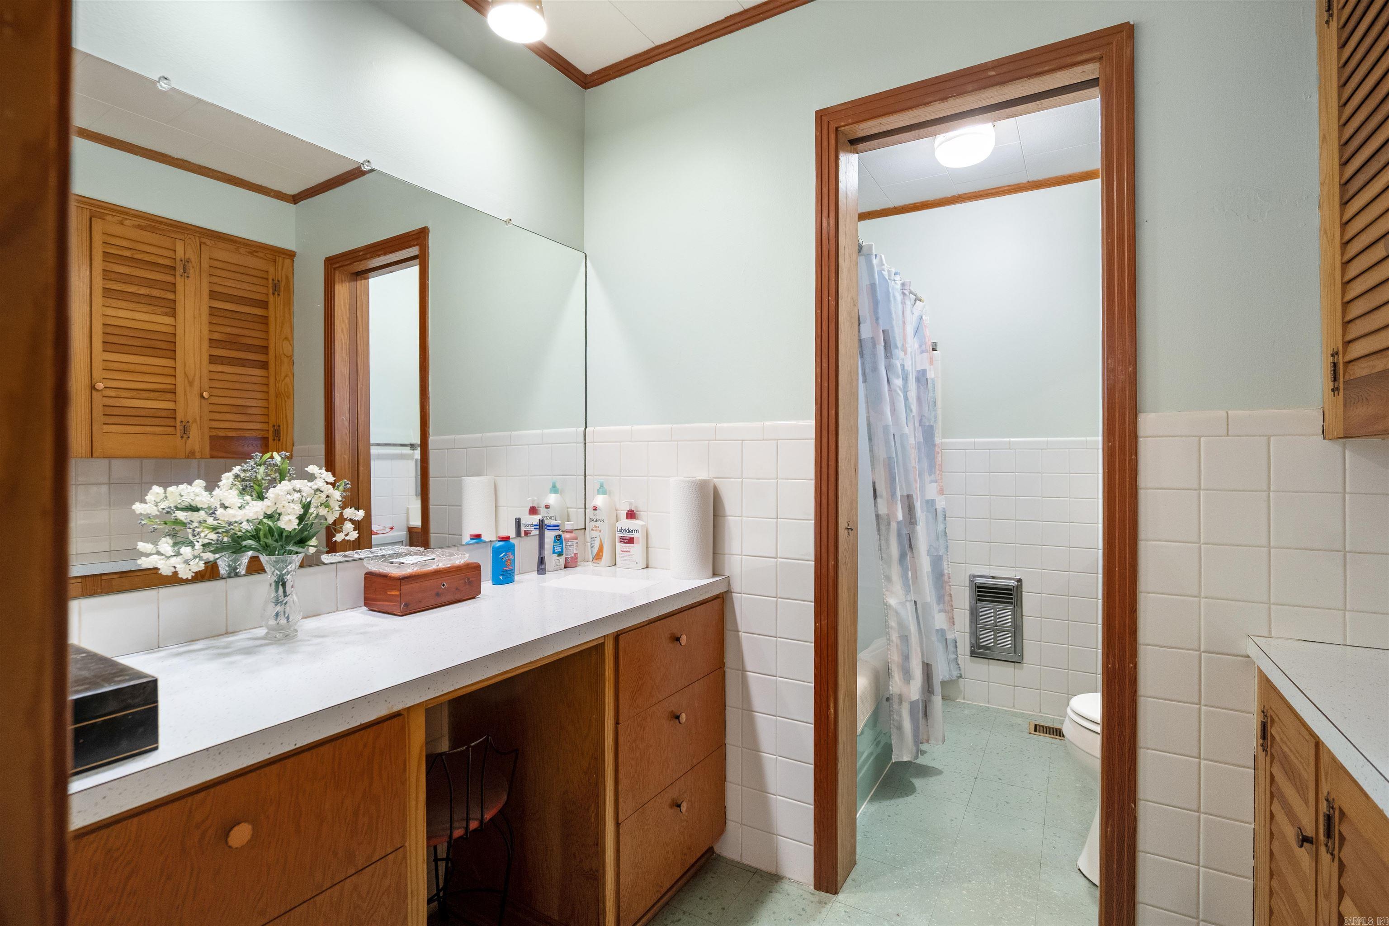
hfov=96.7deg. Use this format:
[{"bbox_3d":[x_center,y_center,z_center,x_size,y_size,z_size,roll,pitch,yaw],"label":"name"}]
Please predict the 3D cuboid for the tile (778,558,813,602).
[{"bbox_3d":[0.281,0.322,1.701,0.106,0.108,0.010,0,0,29],"label":"tile"}]

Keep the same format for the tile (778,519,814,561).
[{"bbox_3d":[0.285,0.215,1.723,0.108,0.110,0.009,0,0,29],"label":"tile"}]

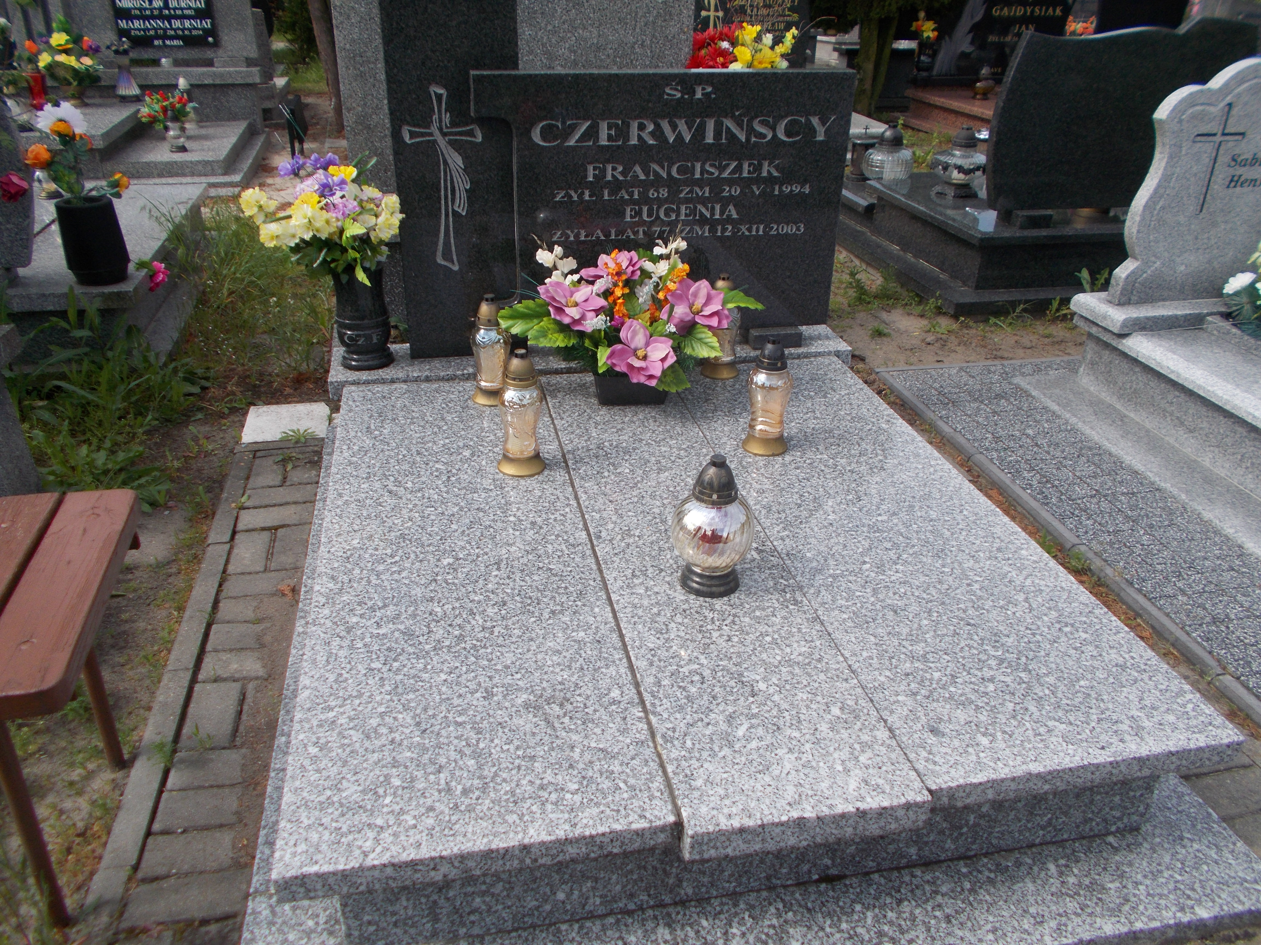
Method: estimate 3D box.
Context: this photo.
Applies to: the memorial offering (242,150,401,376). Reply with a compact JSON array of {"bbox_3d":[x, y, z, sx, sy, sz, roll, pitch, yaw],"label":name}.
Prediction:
[{"bbox_3d":[-0.803,-0.543,2.515,0.430,0.550,0.360,-4,27,-11],"label":"memorial offering"}]

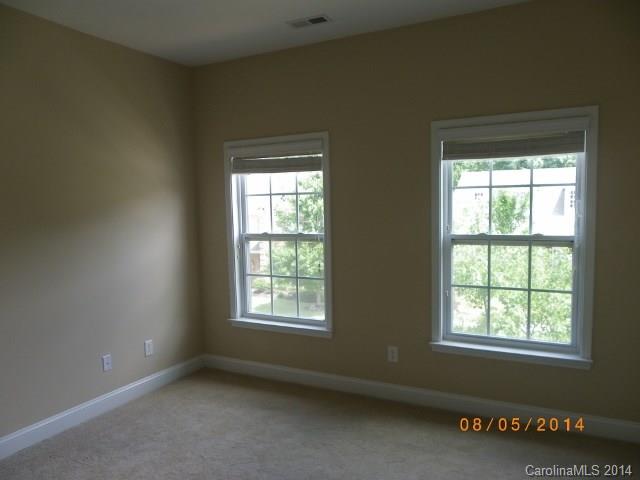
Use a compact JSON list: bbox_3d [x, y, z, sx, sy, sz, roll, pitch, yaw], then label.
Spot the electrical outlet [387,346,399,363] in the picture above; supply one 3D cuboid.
[{"bbox_3d":[0.544,0.858,3.583,0.073,0.118,0.012,1,5,28],"label":"electrical outlet"}]

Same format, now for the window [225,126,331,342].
[{"bbox_3d":[-0.347,-0.034,4.008,1.030,1.610,0.120,1,5,28],"label":"window"}]

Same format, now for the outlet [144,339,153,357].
[{"bbox_3d":[-1.377,0.878,3.886,0.012,0.118,0.073,1,5,28],"label":"outlet"}]

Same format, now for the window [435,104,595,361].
[{"bbox_3d":[1.241,-0.005,3.167,1.030,1.610,0.120,1,5,28],"label":"window"}]

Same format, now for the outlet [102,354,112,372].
[{"bbox_3d":[-1.560,0.911,3.541,0.012,0.118,0.073,1,5,28],"label":"outlet"}]

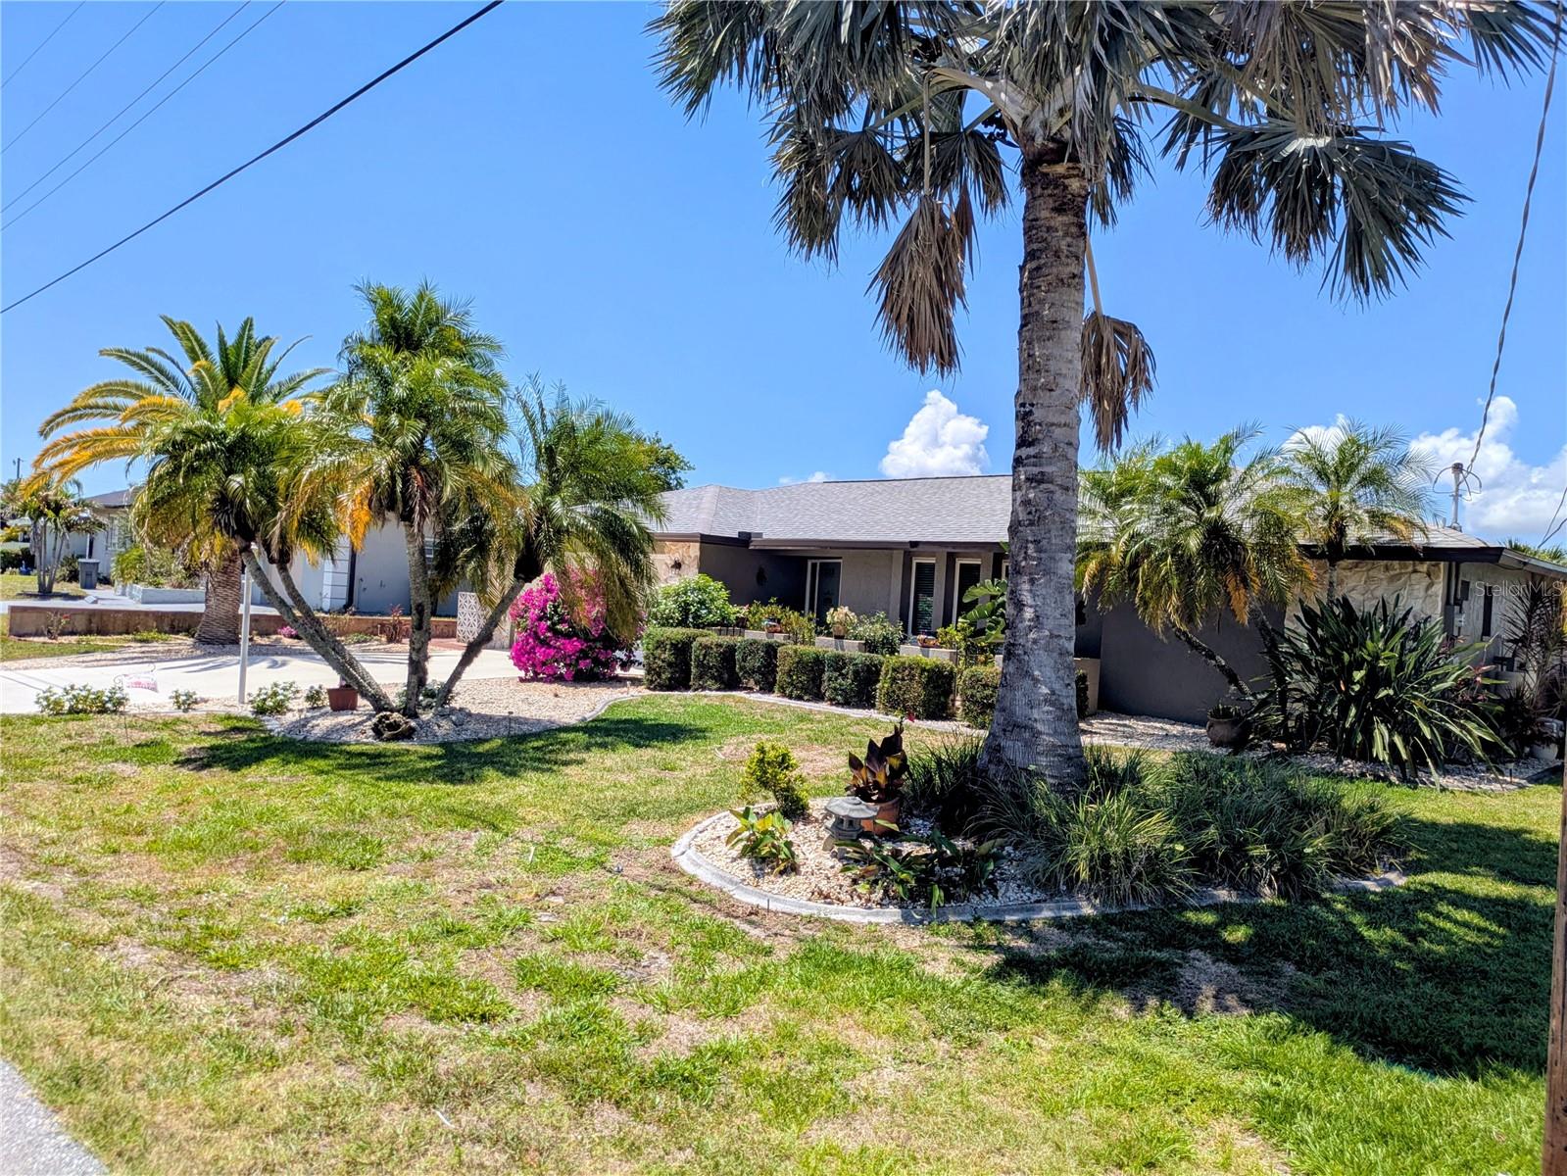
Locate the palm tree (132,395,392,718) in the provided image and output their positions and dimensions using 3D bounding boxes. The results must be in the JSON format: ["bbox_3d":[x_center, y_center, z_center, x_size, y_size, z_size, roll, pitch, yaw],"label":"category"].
[{"bbox_3d":[-5.407,-0.382,11.700,2.500,3.350,2.400,3,0,0],"label":"palm tree"}]

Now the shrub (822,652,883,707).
[{"bbox_3d":[0.963,1.291,15.895,0.560,0.720,0.640,3,0,-40],"label":"shrub"}]

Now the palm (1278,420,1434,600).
[{"bbox_3d":[6.673,0.048,13.400,1.700,3.900,1.700,4,0,26],"label":"palm"}]

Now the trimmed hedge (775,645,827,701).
[{"bbox_3d":[0.307,1.143,16.203,0.660,0.760,0.660,4,0,31],"label":"trimmed hedge"}]

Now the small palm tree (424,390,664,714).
[{"bbox_3d":[-2.644,-0.383,12.699,2.550,3.550,2.200,4,0,-12],"label":"small palm tree"}]

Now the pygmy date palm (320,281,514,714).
[{"bbox_3d":[-3.931,-0.940,12.098,2.100,4.500,2.000,4,0,-18],"label":"pygmy date palm"}]

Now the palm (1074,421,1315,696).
[{"bbox_3d":[5.262,-0.079,14.502,2.800,3.900,2.600,3,0,0],"label":"palm"}]

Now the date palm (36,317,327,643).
[{"bbox_3d":[-10.675,-1.960,20.500,5.000,5.800,5.000,4,0,-27],"label":"date palm"}]

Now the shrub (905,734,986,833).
[{"bbox_3d":[1.188,1.344,8.354,0.680,0.620,0.650,4,0,9],"label":"shrub"}]

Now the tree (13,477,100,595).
[{"bbox_3d":[-23.788,-1.648,37.000,2.500,3.800,2.500,4,0,-33],"label":"tree"}]

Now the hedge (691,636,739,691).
[{"bbox_3d":[-0.984,1.059,16.703,0.660,0.760,0.660,4,0,17],"label":"hedge"}]

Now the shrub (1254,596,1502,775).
[{"bbox_3d":[6.851,1.041,13.102,2.700,1.820,2.400,4,0,28],"label":"shrub"}]

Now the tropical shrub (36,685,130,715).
[{"bbox_3d":[-6.886,1.060,11.144,0.840,0.310,0.380,3,0,-20],"label":"tropical shrub"}]

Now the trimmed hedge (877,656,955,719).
[{"bbox_3d":[1.807,1.345,15.400,0.760,0.790,0.680,3,0,42],"label":"trimmed hedge"}]

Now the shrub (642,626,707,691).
[{"bbox_3d":[-1.563,1.076,16.900,0.650,0.870,0.950,3,0,42],"label":"shrub"}]

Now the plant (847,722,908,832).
[{"bbox_3d":[0.641,1.279,7.750,0.410,0.730,0.410,4,0,5],"label":"plant"}]

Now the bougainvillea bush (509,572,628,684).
[{"bbox_3d":[-3.335,0.571,17.997,1.750,1.720,1.500,3,0,0],"label":"bougainvillea bush"}]

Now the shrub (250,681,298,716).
[{"bbox_3d":[-5.287,1.127,11.794,0.450,0.350,0.400,3,0,-10],"label":"shrub"}]

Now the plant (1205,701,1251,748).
[{"bbox_3d":[5.331,1.641,13.600,0.480,0.550,0.480,4,0,21],"label":"plant"}]

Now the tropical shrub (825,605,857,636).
[{"bbox_3d":[0.875,0.485,17.401,0.450,0.520,0.450,4,0,3],"label":"tropical shrub"}]

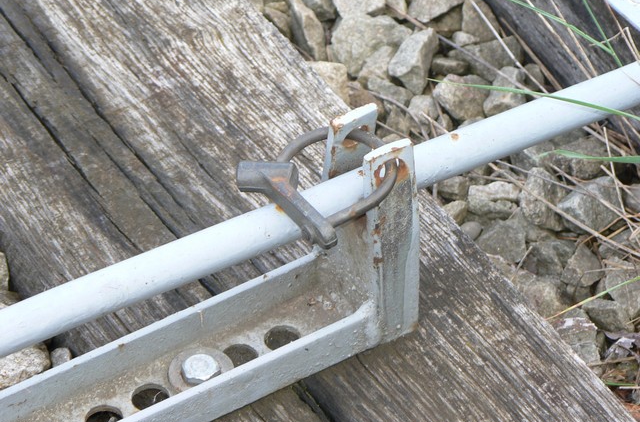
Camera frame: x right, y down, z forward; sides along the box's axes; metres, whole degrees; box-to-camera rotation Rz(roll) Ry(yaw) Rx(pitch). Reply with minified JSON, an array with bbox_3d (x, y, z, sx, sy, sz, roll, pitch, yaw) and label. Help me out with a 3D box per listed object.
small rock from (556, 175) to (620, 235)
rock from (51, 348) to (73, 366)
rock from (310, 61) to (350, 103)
[{"bbox_3d":[0.201,-0.005,2.468,0.048,0.036,0.043,0,46,0],"label":"small rock"},{"bbox_3d":[-0.186,0.107,2.374,0.016,0.013,0.017,0,46,0],"label":"rock"},{"bbox_3d":[0.007,-0.096,2.465,0.032,0.023,0.030,0,49,0],"label":"rock"}]

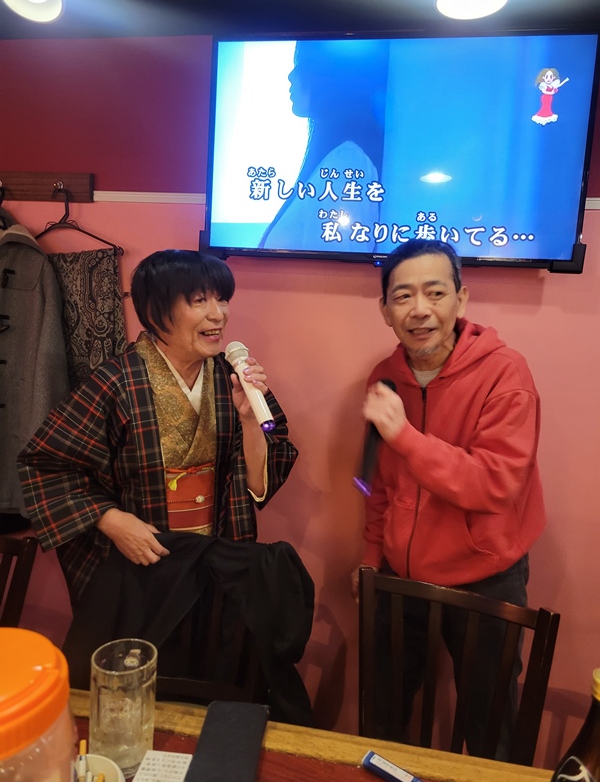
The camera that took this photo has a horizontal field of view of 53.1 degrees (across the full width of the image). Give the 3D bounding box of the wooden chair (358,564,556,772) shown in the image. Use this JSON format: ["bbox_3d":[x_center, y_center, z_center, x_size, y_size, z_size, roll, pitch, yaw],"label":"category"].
[{"bbox_3d":[0.178,0.879,1.030,0.410,0.960,0.480,6,8,24],"label":"wooden chair"}]

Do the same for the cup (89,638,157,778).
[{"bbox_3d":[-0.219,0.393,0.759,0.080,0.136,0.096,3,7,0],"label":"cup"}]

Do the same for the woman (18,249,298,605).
[{"bbox_3d":[-0.340,0.484,1.390,0.560,1.610,0.380,0,8,-25],"label":"woman"}]

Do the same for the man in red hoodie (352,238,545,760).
[{"bbox_3d":[0.335,0.510,1.365,0.450,1.650,0.330,8,9,32],"label":"man in red hoodie"}]

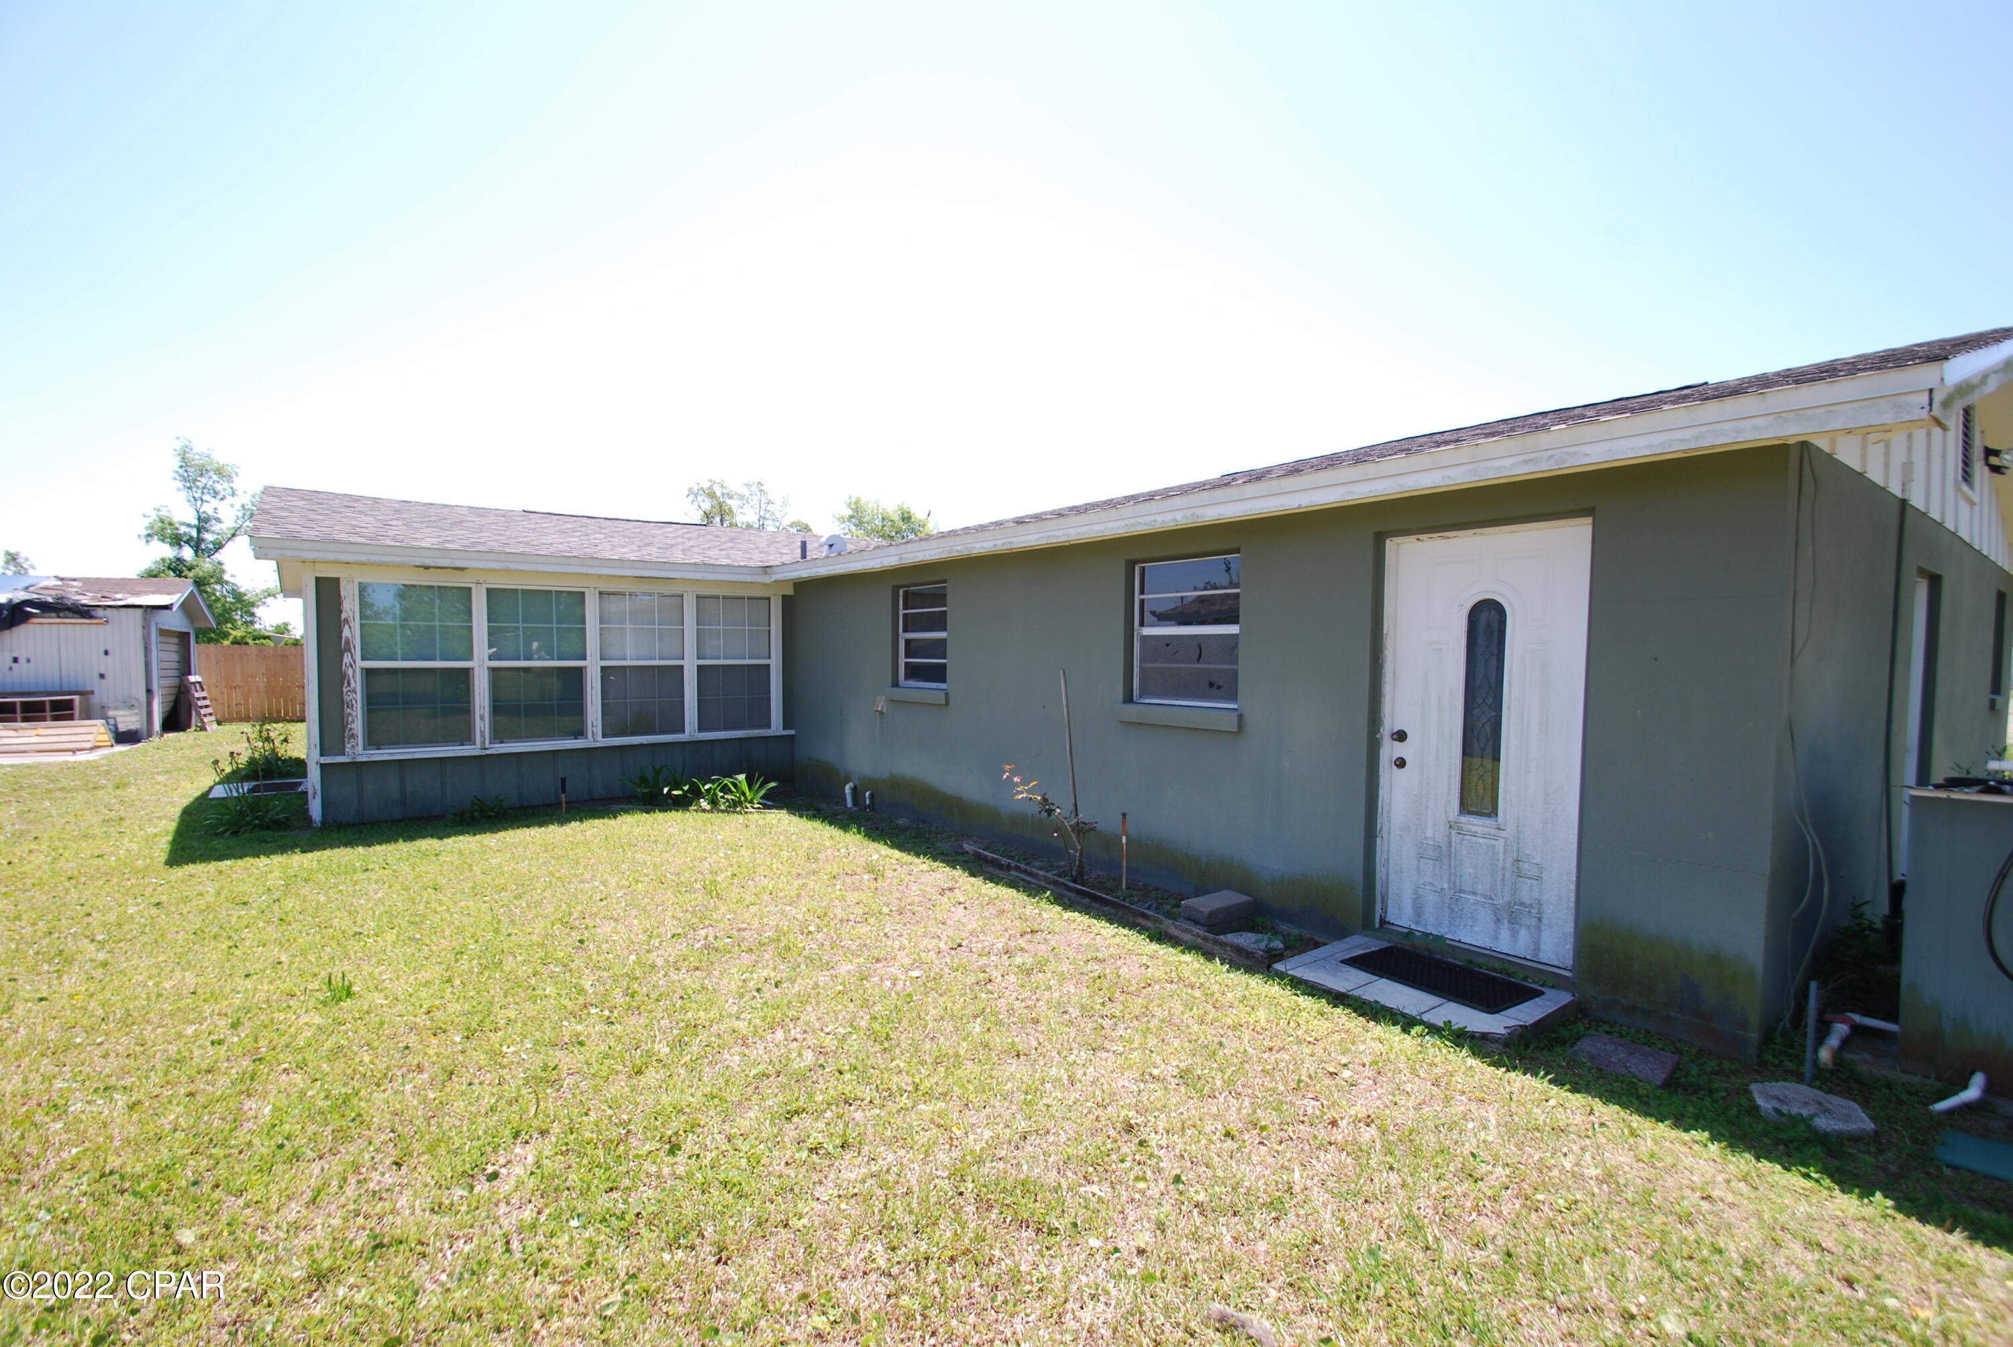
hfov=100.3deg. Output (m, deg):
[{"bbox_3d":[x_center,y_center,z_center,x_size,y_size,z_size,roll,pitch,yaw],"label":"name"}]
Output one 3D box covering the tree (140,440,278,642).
[{"bbox_3d":[-24.791,-3.132,26.148,3.500,8.249,3.500,-2,3,-43],"label":"tree"}]

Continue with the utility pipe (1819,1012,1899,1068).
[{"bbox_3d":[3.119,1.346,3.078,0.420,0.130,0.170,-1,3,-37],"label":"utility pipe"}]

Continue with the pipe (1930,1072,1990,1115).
[{"bbox_3d":[3.221,1.412,2.835,0.290,0.085,0.090,0,2,-19],"label":"pipe"}]

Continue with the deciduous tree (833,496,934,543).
[{"bbox_3d":[-4.583,-2.857,31.133,4.400,7.409,4.400,0,2,-8],"label":"deciduous tree"}]

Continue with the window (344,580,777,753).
[{"bbox_3d":[-4.547,-0.081,9.184,4.240,1.660,0.100,-1,3,-37],"label":"window"}]

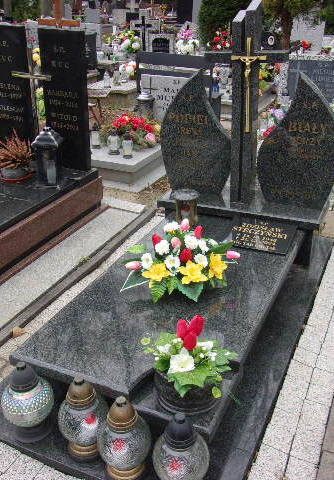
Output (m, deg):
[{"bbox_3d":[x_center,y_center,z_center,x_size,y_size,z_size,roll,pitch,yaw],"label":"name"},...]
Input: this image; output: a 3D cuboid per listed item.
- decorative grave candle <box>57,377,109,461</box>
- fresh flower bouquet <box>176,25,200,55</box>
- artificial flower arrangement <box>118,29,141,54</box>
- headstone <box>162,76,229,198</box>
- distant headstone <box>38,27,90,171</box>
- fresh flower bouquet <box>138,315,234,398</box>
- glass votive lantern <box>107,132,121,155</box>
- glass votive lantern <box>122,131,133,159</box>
[{"bbox_3d":[-0.276,0.579,1.656,0.169,0.298,0.169,-2,25,1],"label":"decorative grave candle"},{"bbox_3d":[0.370,-3.597,9.001,0.450,0.580,0.420,10,27,23],"label":"fresh flower bouquet"},{"bbox_3d":[-0.683,-3.604,9.088,0.460,0.520,0.400,10,27,23],"label":"artificial flower arrangement"},{"bbox_3d":[0.193,-0.677,3.164,0.465,0.770,0.075,10,28,23],"label":"headstone"},{"bbox_3d":[-0.747,-1.019,3.620,0.360,0.970,0.070,10,24,23],"label":"distant headstone"},{"bbox_3d":[0.067,0.375,1.661,0.300,0.260,0.260,10,27,23],"label":"fresh flower bouquet"},{"bbox_3d":[-0.478,-0.911,4.564,0.108,0.236,0.108,-4,26,-5],"label":"glass votive lantern"},{"bbox_3d":[-0.336,-0.826,4.237,0.100,0.225,0.100,0,24,0],"label":"glass votive lantern"}]

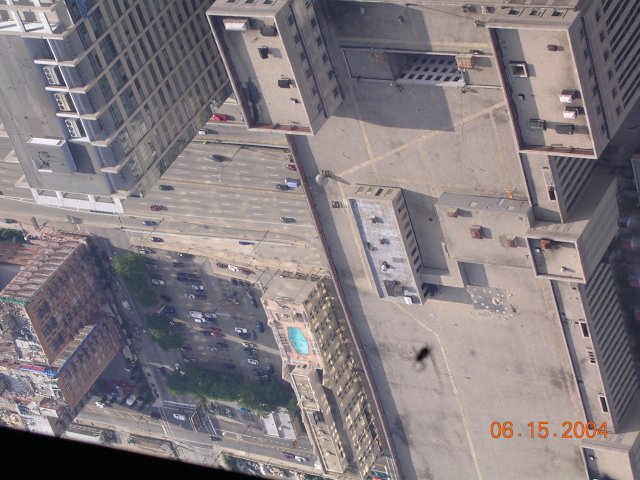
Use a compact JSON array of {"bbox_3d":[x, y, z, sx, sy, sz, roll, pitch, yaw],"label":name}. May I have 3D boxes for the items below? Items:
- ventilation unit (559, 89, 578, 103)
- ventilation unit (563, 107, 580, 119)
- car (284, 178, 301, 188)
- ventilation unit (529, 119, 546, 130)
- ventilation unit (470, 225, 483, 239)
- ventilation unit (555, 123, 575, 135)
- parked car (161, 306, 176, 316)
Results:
[{"bbox_3d":[60.422,-34.989,494.968,3.250,1.800,2.300,7,132,32],"label":"ventilation unit"},{"bbox_3d":[61.553,-31.133,497.919,3.050,1.700,2.200,7,132,32],"label":"ventilation unit"},{"bbox_3d":[-8.976,-18.111,651.828,4.900,1.900,1.950,7,132,32],"label":"car"},{"bbox_3d":[54.174,-28.594,505.838,3.600,1.700,2.000,7,132,32],"label":"ventilation unit"},{"bbox_3d":[42.672,-2.220,553.782,2.500,1.500,3.100,7,132,32],"label":"ventilation unit"},{"bbox_3d":[60.609,-27.393,502.281,3.900,1.750,2.000,7,132,32],"label":"ventilation unit"},{"bbox_3d":[-54.435,25.895,735.092,4.800,1.550,1.850,7,132,32],"label":"parked car"}]

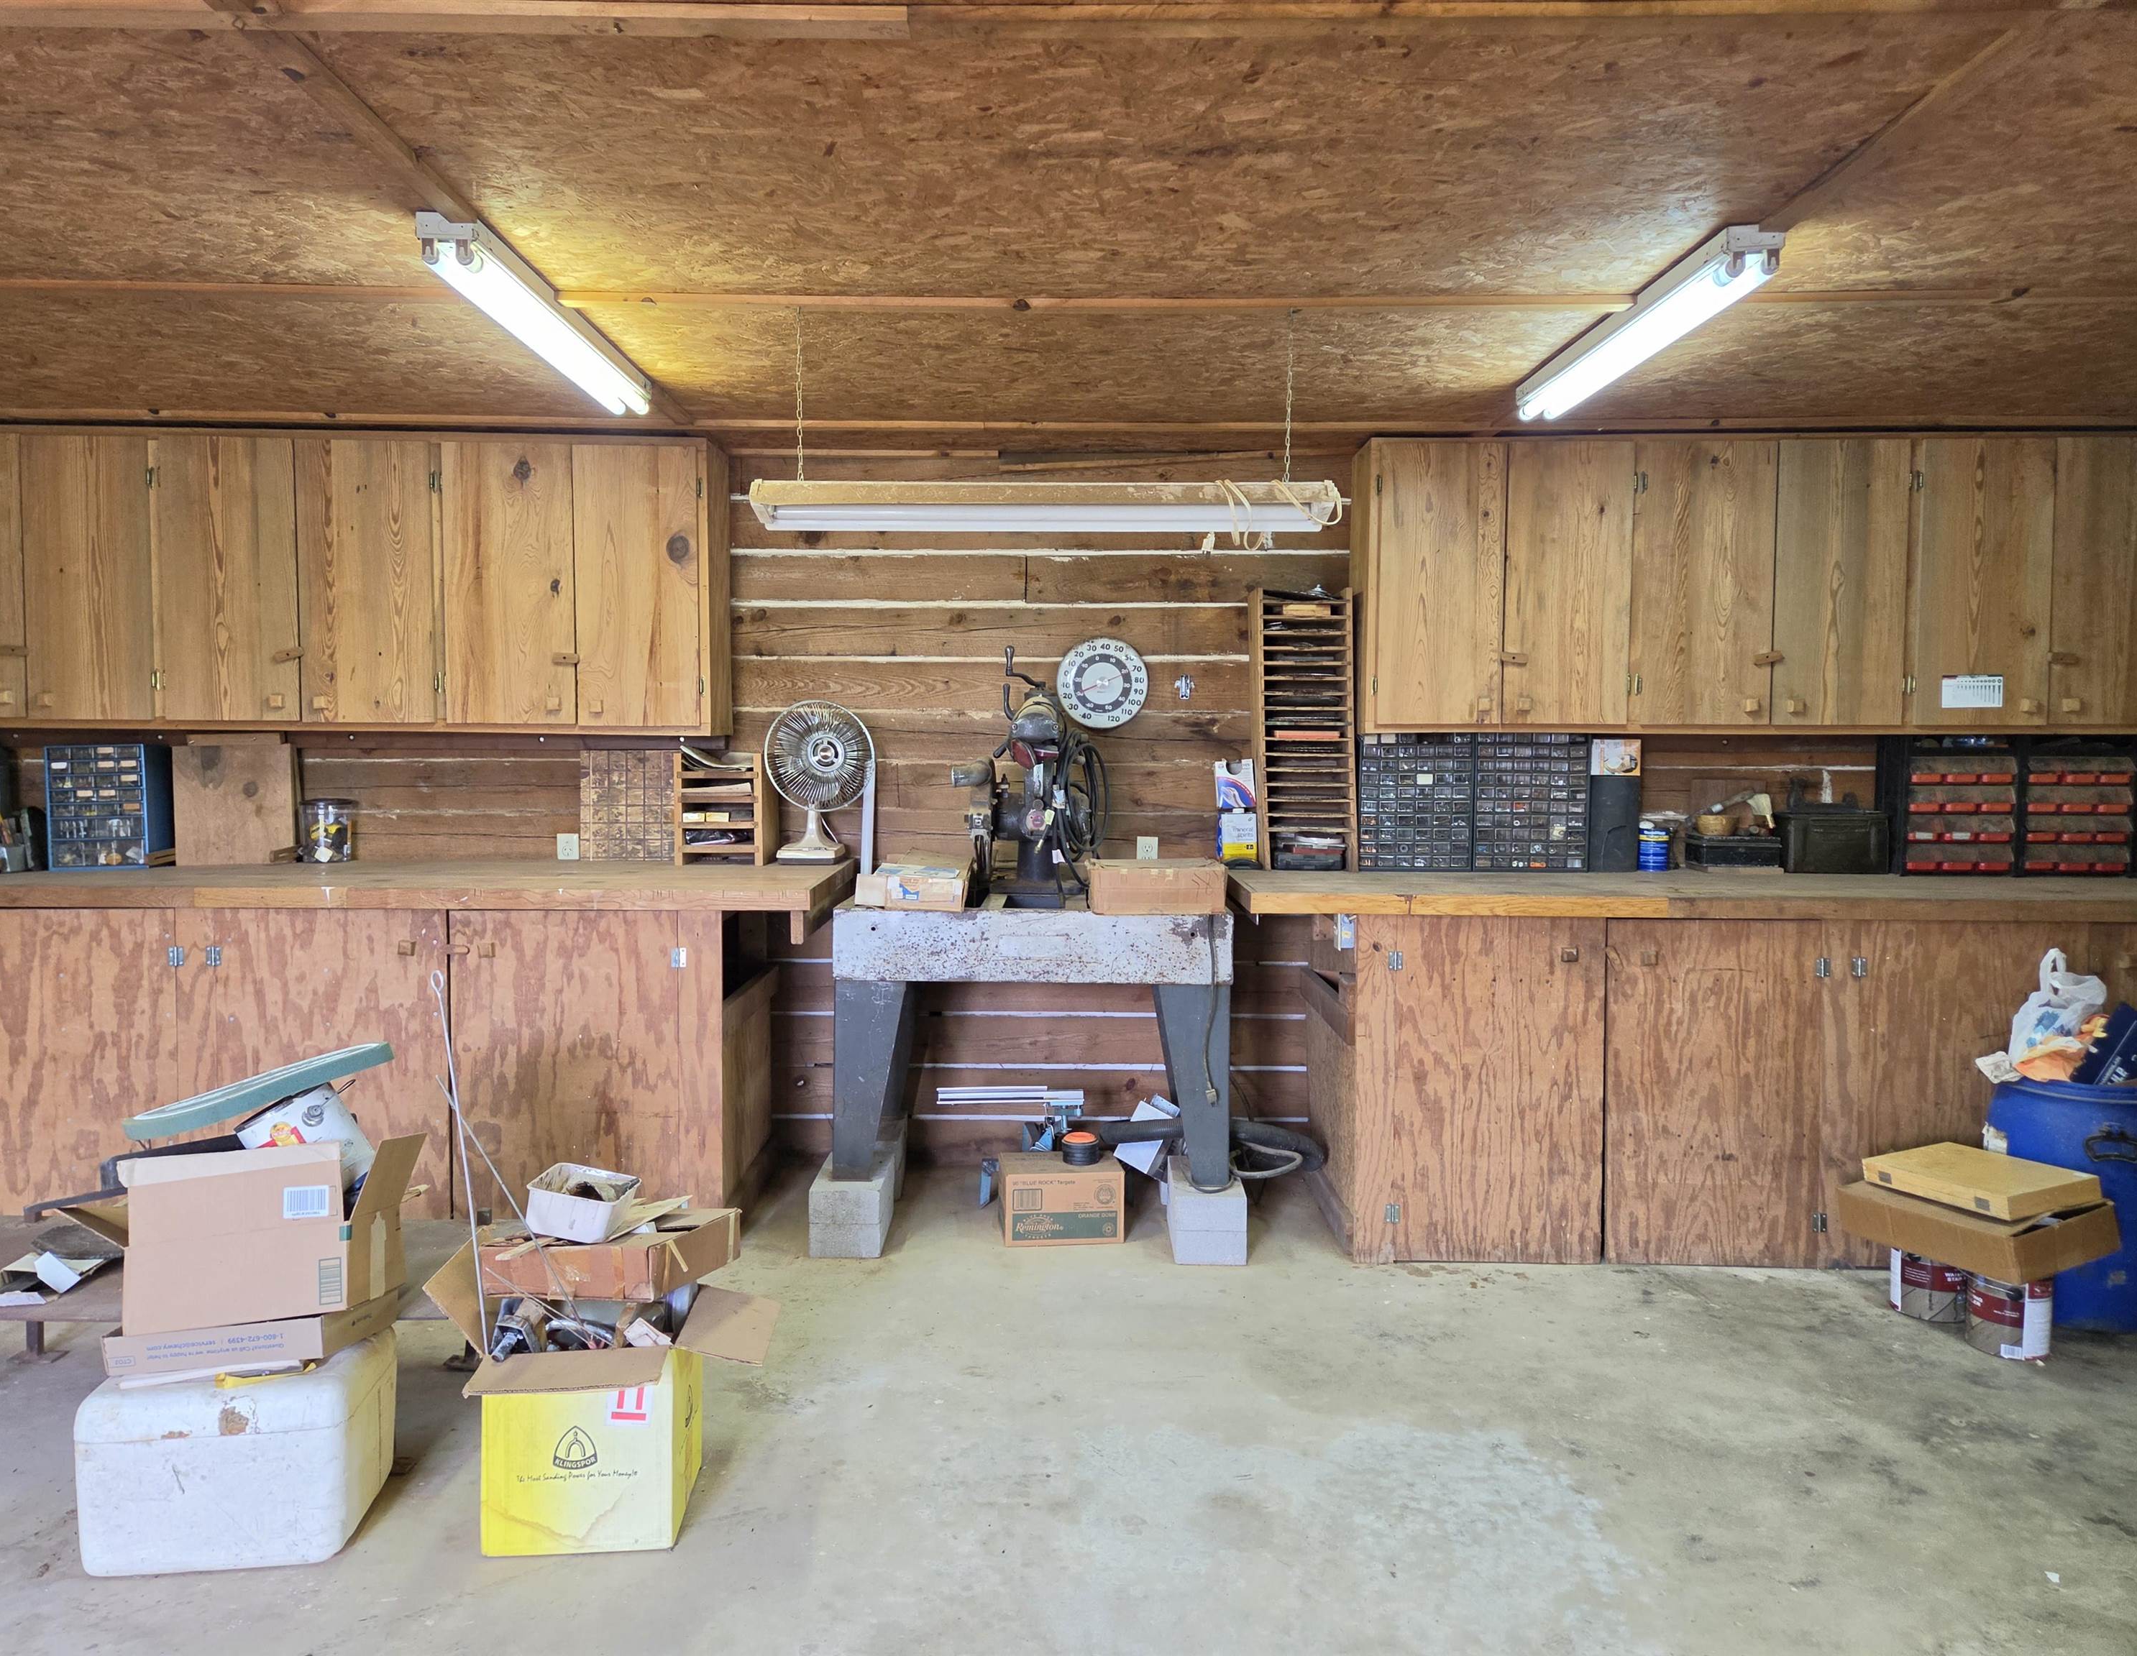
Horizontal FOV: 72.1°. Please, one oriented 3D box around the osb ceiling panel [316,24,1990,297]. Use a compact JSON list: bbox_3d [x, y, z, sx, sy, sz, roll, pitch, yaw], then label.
[{"bbox_3d":[0.085,-1.145,2.651,2.450,0.014,1.210,0,3,-1],"label":"osb ceiling panel"}]

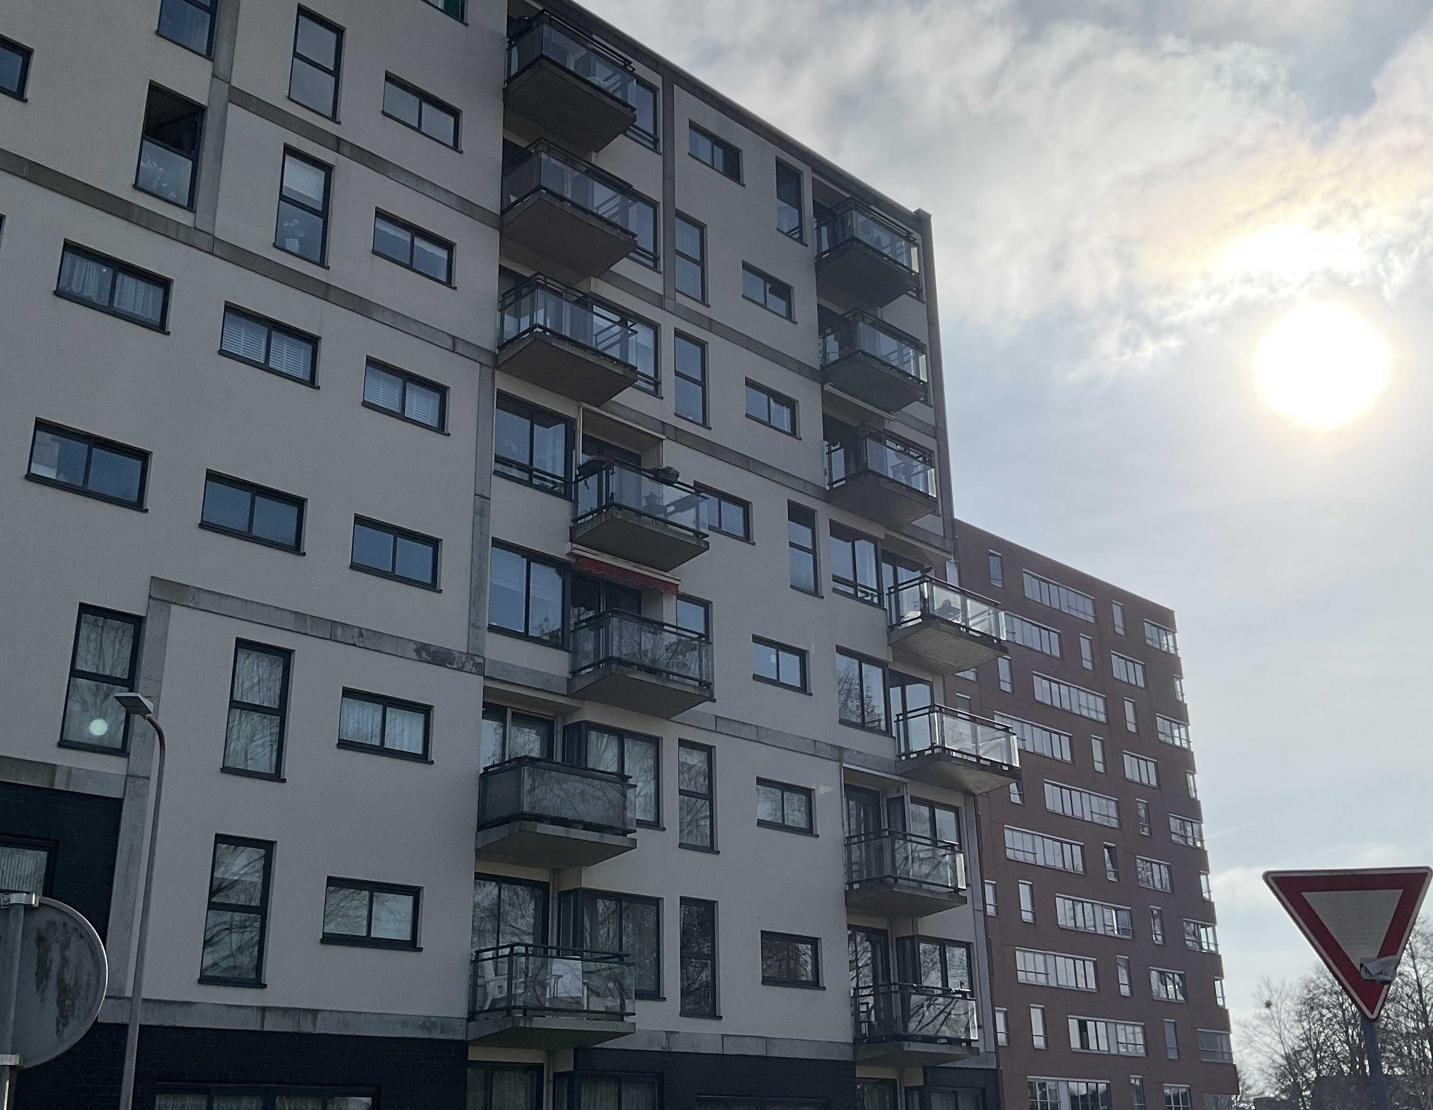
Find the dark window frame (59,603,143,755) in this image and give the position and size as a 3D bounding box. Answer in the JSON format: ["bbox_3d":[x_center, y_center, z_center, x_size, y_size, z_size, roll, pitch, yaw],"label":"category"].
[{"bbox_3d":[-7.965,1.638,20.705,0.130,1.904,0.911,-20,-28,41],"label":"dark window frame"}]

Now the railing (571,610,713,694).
[{"bbox_3d":[-1.242,1.712,26.806,1.021,0.968,2.215,-21,-29,41],"label":"railing"}]

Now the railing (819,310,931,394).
[{"bbox_3d":[3.383,-4.218,34.061,1.030,1.000,2.220,-20,-28,41],"label":"railing"}]

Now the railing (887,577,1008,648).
[{"bbox_3d":[4.870,1.364,33.842,1.088,0.938,2.638,-20,-28,41],"label":"railing"}]

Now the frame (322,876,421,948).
[{"bbox_3d":[-4.831,5.036,22.377,0.120,0.878,1.573,-20,-28,41],"label":"frame"}]

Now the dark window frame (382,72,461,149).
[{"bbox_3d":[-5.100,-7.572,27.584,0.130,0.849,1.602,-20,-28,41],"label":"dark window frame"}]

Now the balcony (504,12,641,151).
[{"bbox_3d":[-2.682,-8.736,29.682,1.115,1.319,2.244,-20,-28,41],"label":"balcony"}]

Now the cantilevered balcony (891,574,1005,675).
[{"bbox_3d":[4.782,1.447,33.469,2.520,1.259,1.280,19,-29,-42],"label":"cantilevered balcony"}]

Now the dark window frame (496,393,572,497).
[{"bbox_3d":[-3.104,-1.808,26.989,0.120,1.510,1.680,-20,-28,41],"label":"dark window frame"}]

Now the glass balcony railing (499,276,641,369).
[{"bbox_3d":[-2.520,-3.785,27.474,1.050,1.030,2.230,-20,-28,41],"label":"glass balcony railing"}]

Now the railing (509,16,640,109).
[{"bbox_3d":[-2.642,-8.804,29.351,1.050,1.010,2.220,-20,-28,41],"label":"railing"}]

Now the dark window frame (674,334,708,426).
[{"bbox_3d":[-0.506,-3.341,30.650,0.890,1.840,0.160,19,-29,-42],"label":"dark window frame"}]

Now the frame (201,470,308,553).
[{"bbox_3d":[-6.997,-0.614,24.229,0.140,0.937,1.720,-20,-28,41],"label":"frame"}]

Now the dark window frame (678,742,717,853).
[{"bbox_3d":[-0.378,4.159,27.555,0.120,1.841,0.863,-20,-28,41],"label":"dark window frame"}]

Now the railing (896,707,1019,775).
[{"bbox_3d":[4.875,3.783,32.143,2.672,0.917,1.077,19,-29,-41],"label":"railing"}]

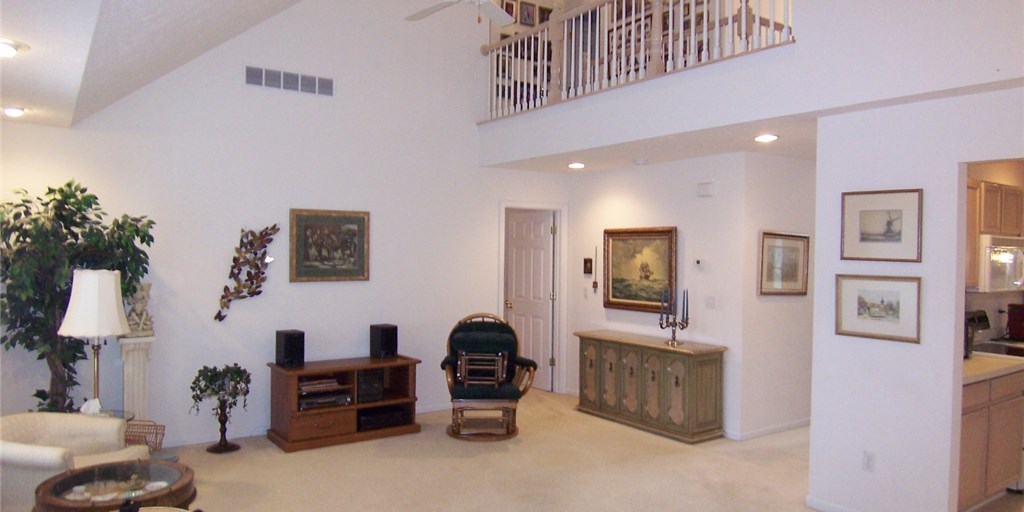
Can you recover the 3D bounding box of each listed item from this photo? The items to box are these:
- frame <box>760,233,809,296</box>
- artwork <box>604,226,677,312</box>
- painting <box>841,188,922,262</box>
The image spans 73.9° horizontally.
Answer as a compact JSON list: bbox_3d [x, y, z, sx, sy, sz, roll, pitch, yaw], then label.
[{"bbox_3d":[2.415,0.083,6.042,0.727,0.533,0.038,1,1,-36],"label":"frame"},{"bbox_3d":[1.256,0.131,6.659,0.055,0.798,0.960,1,1,-36],"label":"artwork"},{"bbox_3d":[2.137,-0.173,3.958,0.025,0.405,0.455,0,1,-35],"label":"painting"}]

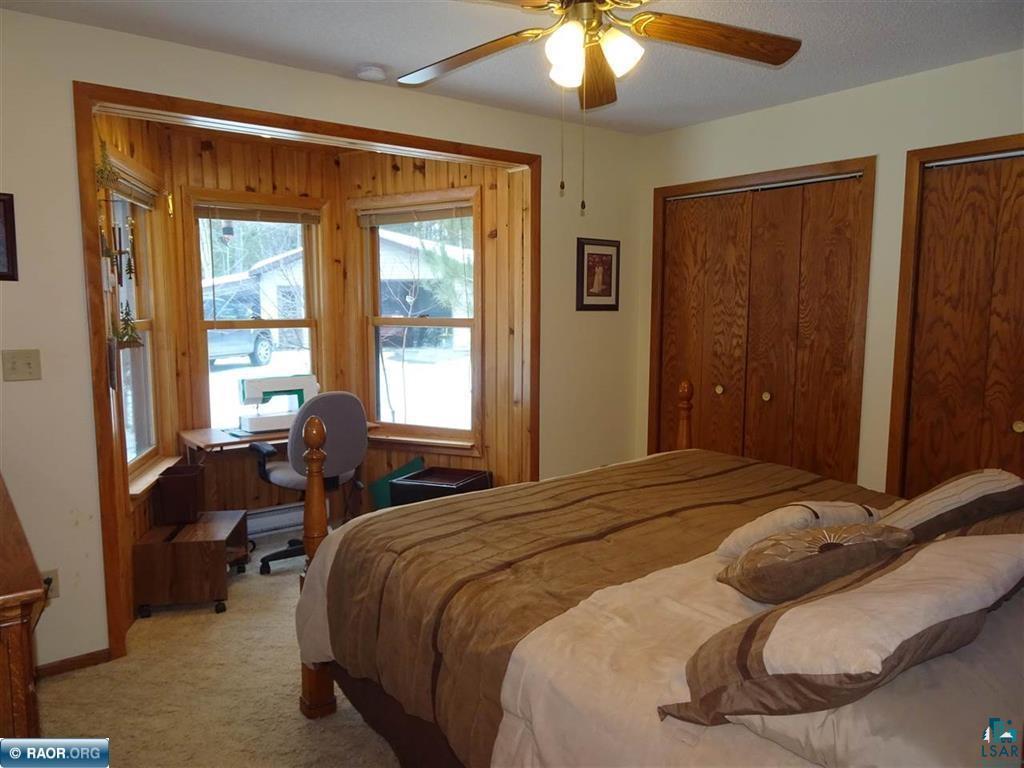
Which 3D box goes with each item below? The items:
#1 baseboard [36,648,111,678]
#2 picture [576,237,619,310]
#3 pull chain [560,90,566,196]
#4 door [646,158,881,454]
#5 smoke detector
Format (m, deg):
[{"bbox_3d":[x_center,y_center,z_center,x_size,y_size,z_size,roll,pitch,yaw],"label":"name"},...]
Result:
[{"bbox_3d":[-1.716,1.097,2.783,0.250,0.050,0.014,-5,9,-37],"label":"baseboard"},{"bbox_3d":[0.528,-0.656,4.288,0.342,0.428,0.022,-5,9,-37],"label":"picture"},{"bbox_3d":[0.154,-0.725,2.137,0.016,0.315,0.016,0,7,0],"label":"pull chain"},{"bbox_3d":[1.292,-0.081,3.952,0.070,2.100,1.350,-5,9,-37],"label":"door"},{"bbox_3d":[-0.614,-1.358,3.110,0.130,0.042,0.130,-5,9,-37],"label":"smoke detector"}]

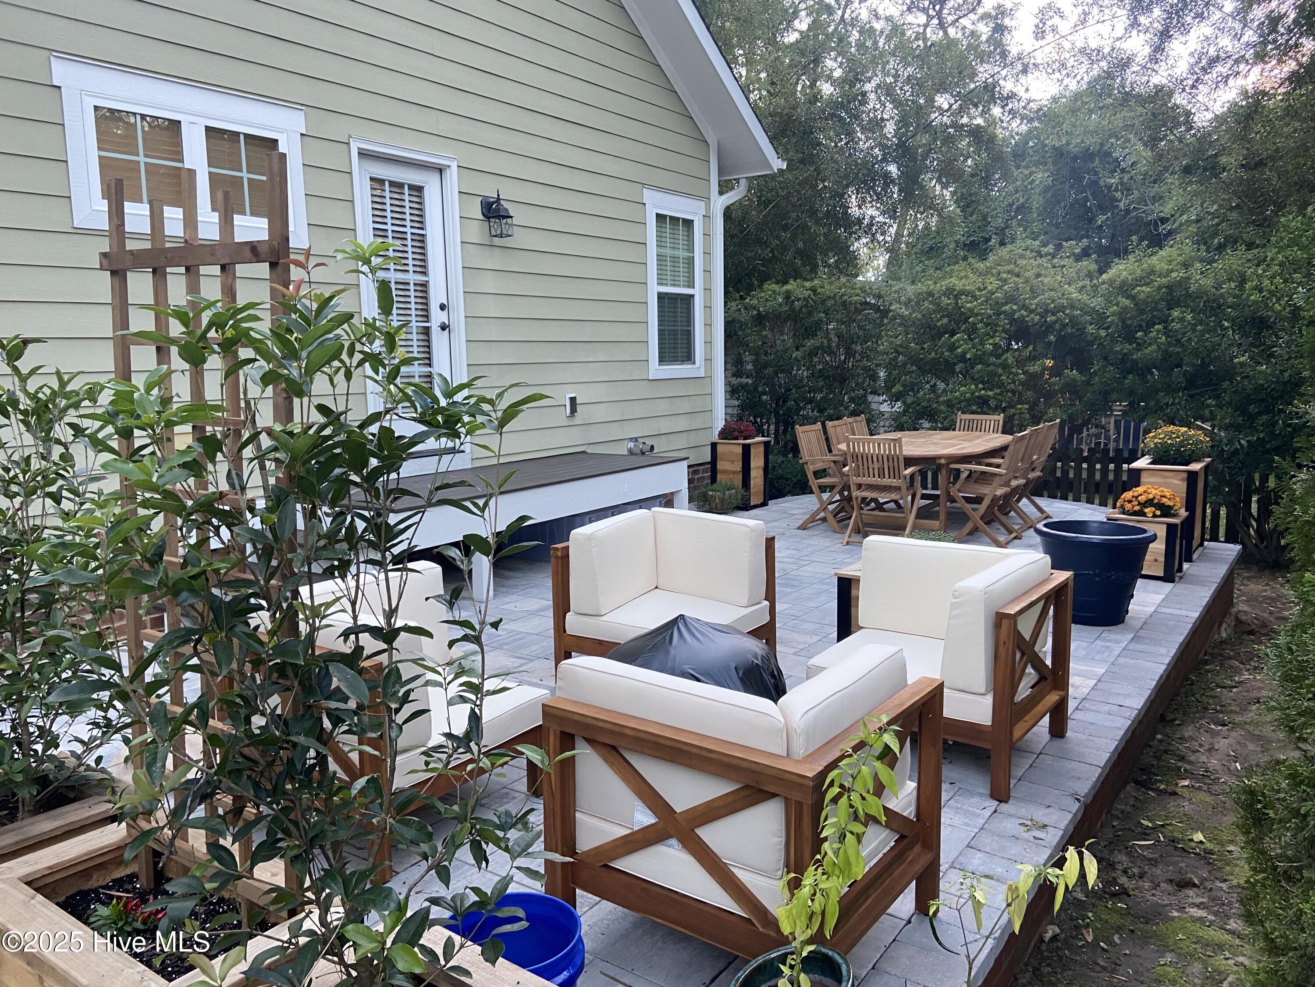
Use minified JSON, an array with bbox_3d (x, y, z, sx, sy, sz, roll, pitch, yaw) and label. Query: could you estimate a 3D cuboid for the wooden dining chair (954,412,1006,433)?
[{"bbox_3d":[3.003,-0.314,9.549,0.550,0.885,0.540,6,10,40],"label":"wooden dining chair"}]

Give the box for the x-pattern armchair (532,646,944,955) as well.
[{"bbox_3d":[0.236,0.782,2.556,0.755,0.740,0.725,5,10,37],"label":"x-pattern armchair"}]

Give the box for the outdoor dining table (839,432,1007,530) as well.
[{"bbox_3d":[2.288,-0.077,8.467,1.220,0.740,2.240,3,9,29],"label":"outdoor dining table"}]

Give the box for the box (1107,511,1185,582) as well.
[{"bbox_3d":[3.329,0.347,6.722,0.445,0.412,0.416,5,10,35],"label":"box"}]

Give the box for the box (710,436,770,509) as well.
[{"bbox_3d":[0.848,-0.200,9.980,0.454,0.684,0.456,5,10,35],"label":"box"}]

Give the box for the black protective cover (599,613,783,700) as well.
[{"bbox_3d":[0.096,0.721,3.611,0.780,0.575,0.780,5,10,37],"label":"black protective cover"}]

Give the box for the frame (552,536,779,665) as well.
[{"bbox_3d":[0.043,0.557,4.704,0.762,0.662,0.765,5,10,35],"label":"frame"}]

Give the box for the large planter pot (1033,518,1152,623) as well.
[{"bbox_3d":[2.482,0.458,5.625,0.630,0.522,0.630,5,10,35],"label":"large planter pot"}]

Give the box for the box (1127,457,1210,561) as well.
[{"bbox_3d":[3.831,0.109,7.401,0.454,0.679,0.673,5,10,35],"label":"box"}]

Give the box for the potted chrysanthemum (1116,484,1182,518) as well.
[{"bbox_3d":[3.321,0.063,6.679,0.436,0.253,0.428,5,10,35],"label":"potted chrysanthemum"}]

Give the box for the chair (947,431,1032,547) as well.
[{"bbox_3d":[2.615,-0.062,7.788,0.540,0.885,0.550,4,9,30],"label":"chair"}]

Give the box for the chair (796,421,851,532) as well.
[{"bbox_3d":[1.566,-0.156,8.752,0.535,0.909,0.589,5,10,35],"label":"chair"}]

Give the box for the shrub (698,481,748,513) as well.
[{"bbox_3d":[0.634,0.021,9.518,0.480,0.320,0.440,-1,8,0],"label":"shrub"}]

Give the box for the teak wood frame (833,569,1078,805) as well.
[{"bbox_3d":[1.102,0.660,3.831,0.762,0.662,0.762,5,10,35],"label":"teak wood frame"}]

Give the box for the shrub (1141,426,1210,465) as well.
[{"bbox_3d":[3.852,-0.344,7.318,0.513,0.314,0.505,5,10,35],"label":"shrub"}]

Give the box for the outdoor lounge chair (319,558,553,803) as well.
[{"bbox_3d":[-0.867,0.693,3.351,0.755,0.740,0.725,5,10,37],"label":"outdoor lounge chair"}]

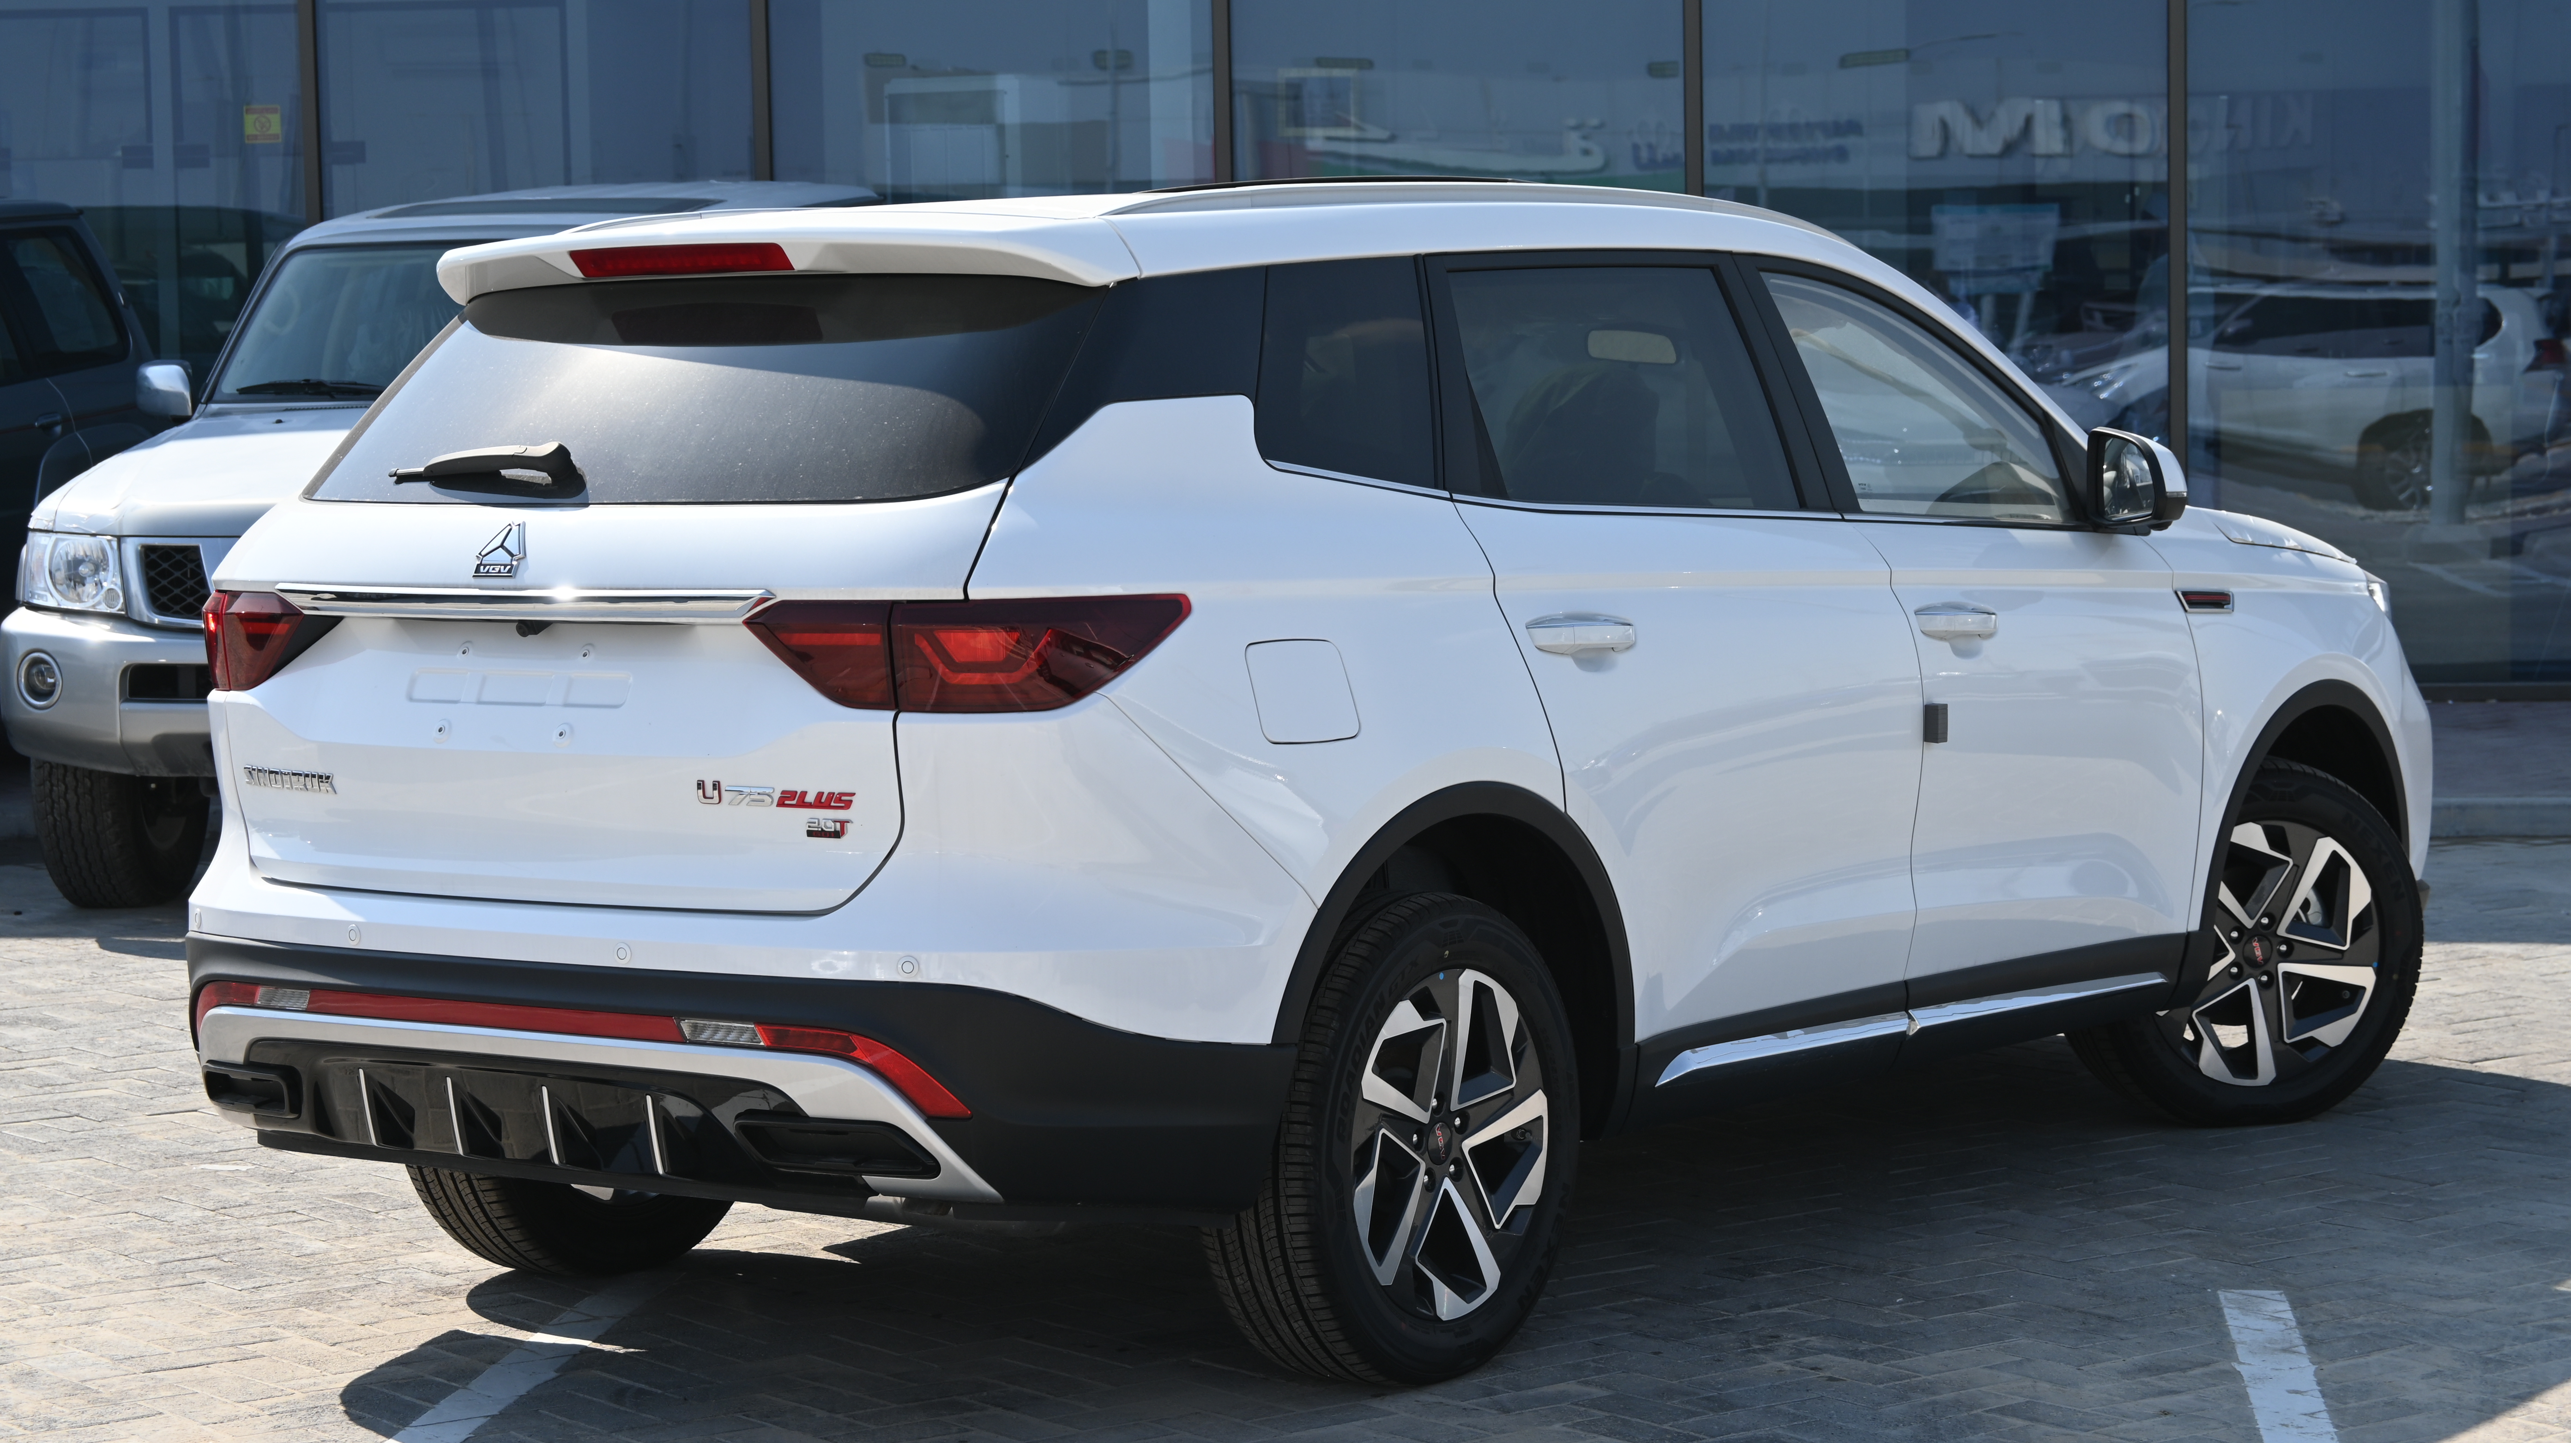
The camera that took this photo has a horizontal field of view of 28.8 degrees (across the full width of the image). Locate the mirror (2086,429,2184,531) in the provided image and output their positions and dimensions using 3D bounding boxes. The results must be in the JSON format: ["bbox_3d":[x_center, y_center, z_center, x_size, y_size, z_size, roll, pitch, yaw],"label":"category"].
[{"bbox_3d":[1.465,-0.410,8.546,0.205,0.180,0.155,2,5,37],"label":"mirror"}]

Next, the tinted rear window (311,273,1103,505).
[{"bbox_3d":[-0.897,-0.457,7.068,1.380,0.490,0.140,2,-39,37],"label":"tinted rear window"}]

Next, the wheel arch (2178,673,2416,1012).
[{"bbox_3d":[1.853,0.197,9.271,0.100,0.550,1.040,2,5,36],"label":"wheel arch"}]

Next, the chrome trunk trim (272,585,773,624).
[{"bbox_3d":[-1.070,-0.158,6.850,0.970,0.050,0.060,2,5,37],"label":"chrome trunk trim"}]

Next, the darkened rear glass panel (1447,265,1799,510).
[{"bbox_3d":[0.501,-0.506,7.607,0.045,0.420,0.830,-27,-12,35],"label":"darkened rear glass panel"}]

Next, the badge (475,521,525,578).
[{"bbox_3d":[-1.053,-0.231,6.714,0.080,0.083,0.014,2,-19,36],"label":"badge"}]

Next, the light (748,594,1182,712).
[{"bbox_3d":[-0.420,-0.092,6.522,0.455,0.148,0.375,2,5,36],"label":"light"}]

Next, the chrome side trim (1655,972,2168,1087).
[{"bbox_3d":[1.038,0.482,8.114,0.050,0.062,1.740,2,5,36],"label":"chrome side trim"}]

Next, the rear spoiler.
[{"bbox_3d":[-0.791,-0.671,7.202,1.270,0.130,0.320,2,5,37],"label":"rear spoiler"}]

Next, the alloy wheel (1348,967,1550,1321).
[{"bbox_3d":[0.158,0.591,7.070,0.190,0.496,0.496,2,5,36],"label":"alloy wheel"}]

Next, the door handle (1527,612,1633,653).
[{"bbox_3d":[0.437,-0.131,7.322,0.055,0.052,0.240,2,5,37],"label":"door handle"}]

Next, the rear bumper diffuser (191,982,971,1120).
[{"bbox_3d":[-1.029,0.438,6.776,1.450,0.145,0.150,2,5,36],"label":"rear bumper diffuser"}]

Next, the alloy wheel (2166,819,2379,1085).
[{"bbox_3d":[1.782,0.421,9.345,0.496,0.496,0.190,-2,6,-19],"label":"alloy wheel"}]

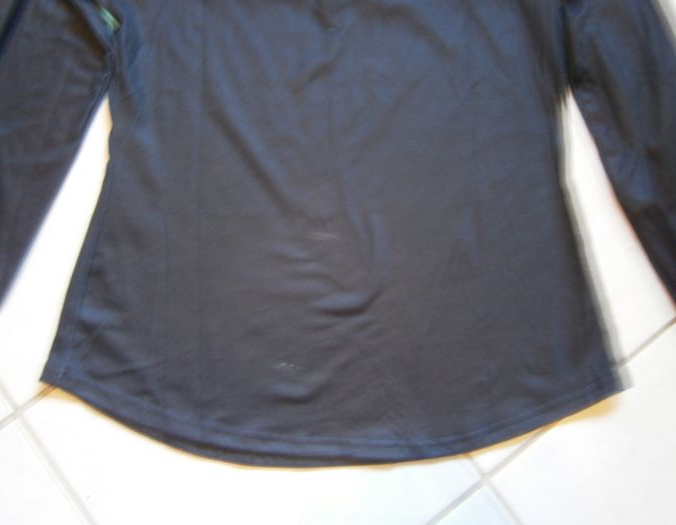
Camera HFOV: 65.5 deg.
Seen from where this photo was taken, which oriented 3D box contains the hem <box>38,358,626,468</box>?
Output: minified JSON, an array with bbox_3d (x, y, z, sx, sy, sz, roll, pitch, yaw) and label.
[{"bbox_3d":[-0.004,0.132,0.462,0.522,0.020,0.092,0,81,0],"label":"hem"}]

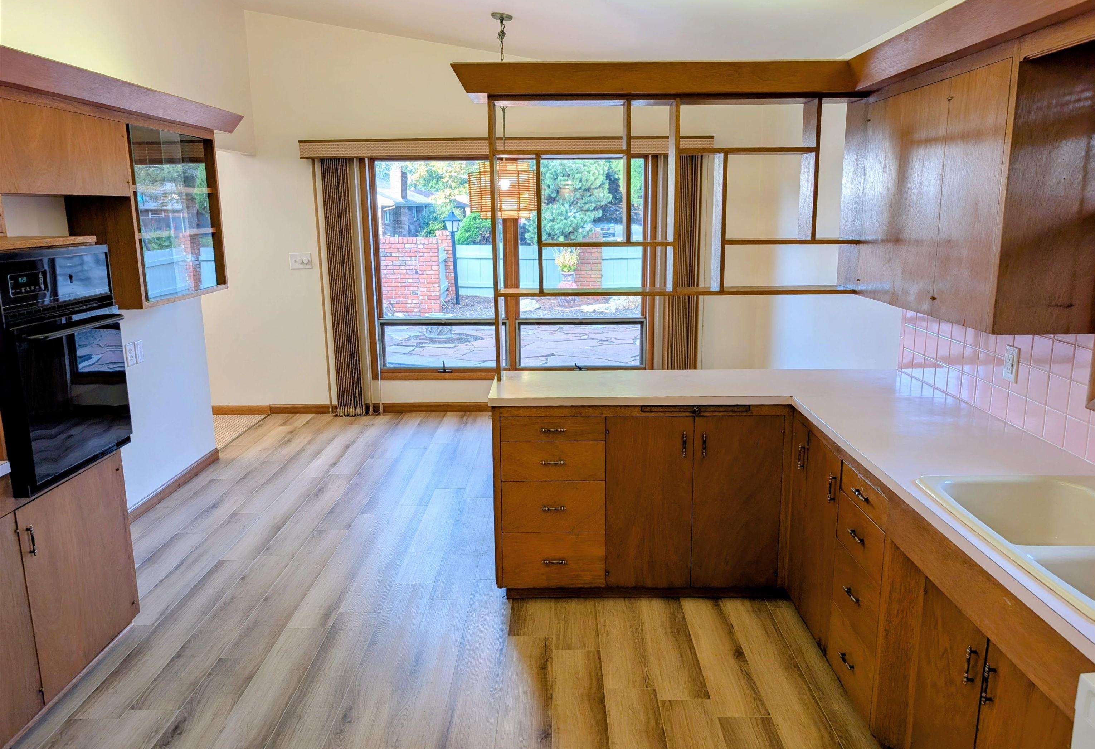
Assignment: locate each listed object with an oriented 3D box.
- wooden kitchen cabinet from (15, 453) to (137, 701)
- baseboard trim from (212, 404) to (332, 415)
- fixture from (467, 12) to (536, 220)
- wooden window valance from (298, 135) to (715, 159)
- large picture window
[{"bbox_3d":[-2.050,0.742,2.904,0.590,0.735,0.615,0,12,1],"label":"wooden kitchen cabinet"},{"bbox_3d":[-2.370,0.297,6.564,1.045,0.085,0.020,0,12,1],"label":"baseboard trim"},{"bbox_3d":[-0.294,-1.634,4.894,0.445,1.255,0.445,0,12,1],"label":"fixture"},{"bbox_3d":[-0.326,-1.790,6.008,3.250,0.138,0.140,0,12,1],"label":"wooden window valance"},{"bbox_3d":[-0.300,-0.869,6.257,2.350,1.810,0.100,0,12,1],"label":"large picture window"}]

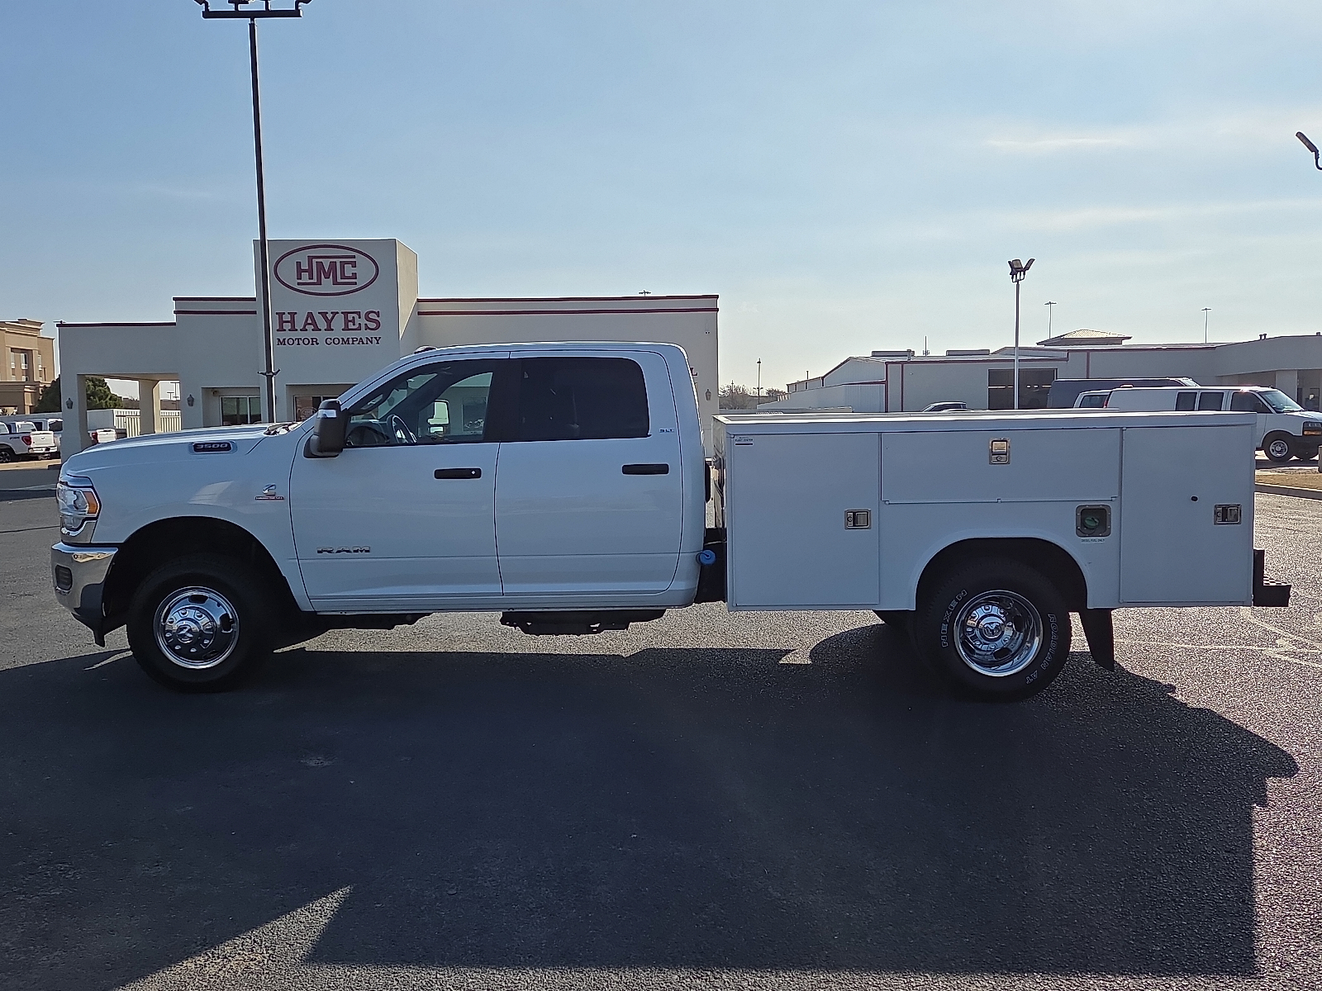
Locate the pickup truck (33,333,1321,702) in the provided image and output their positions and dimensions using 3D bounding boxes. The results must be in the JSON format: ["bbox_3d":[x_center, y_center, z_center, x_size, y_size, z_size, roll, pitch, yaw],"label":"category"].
[{"bbox_3d":[-0.111,0.046,6.998,6.980,1.970,2.480,-1,5,2],"label":"pickup truck"}]

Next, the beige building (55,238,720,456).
[{"bbox_3d":[-9.451,-5.207,42.047,22.740,7.250,11.500,-1,5,-3],"label":"beige building"}]

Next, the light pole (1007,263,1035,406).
[{"bbox_3d":[13.703,-5.525,42.708,1.000,7.130,1.000,-1,5,0],"label":"light pole"}]

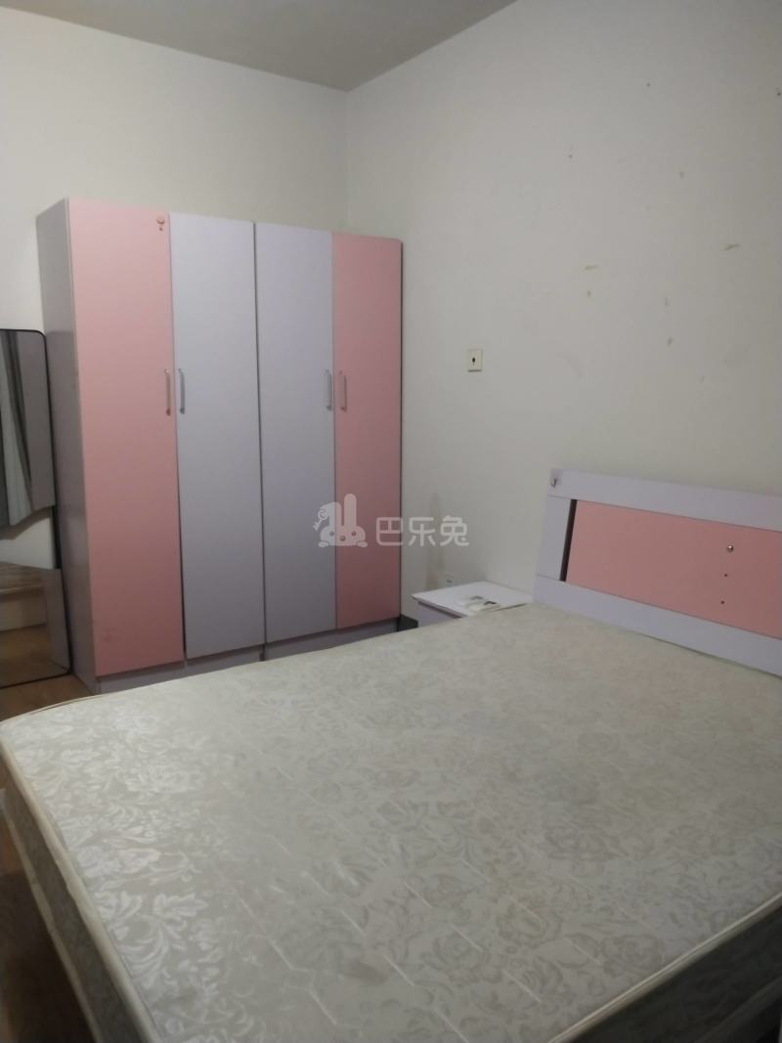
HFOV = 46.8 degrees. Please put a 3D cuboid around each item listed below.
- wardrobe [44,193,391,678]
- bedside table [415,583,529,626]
[{"bbox_3d":[-0.673,-0.330,3.995,1.504,1.861,0.428,-6,10,-37],"label":"wardrobe"},{"bbox_3d":[0.348,0.503,3.635,0.408,0.400,0.403,-6,11,-34],"label":"bedside table"}]

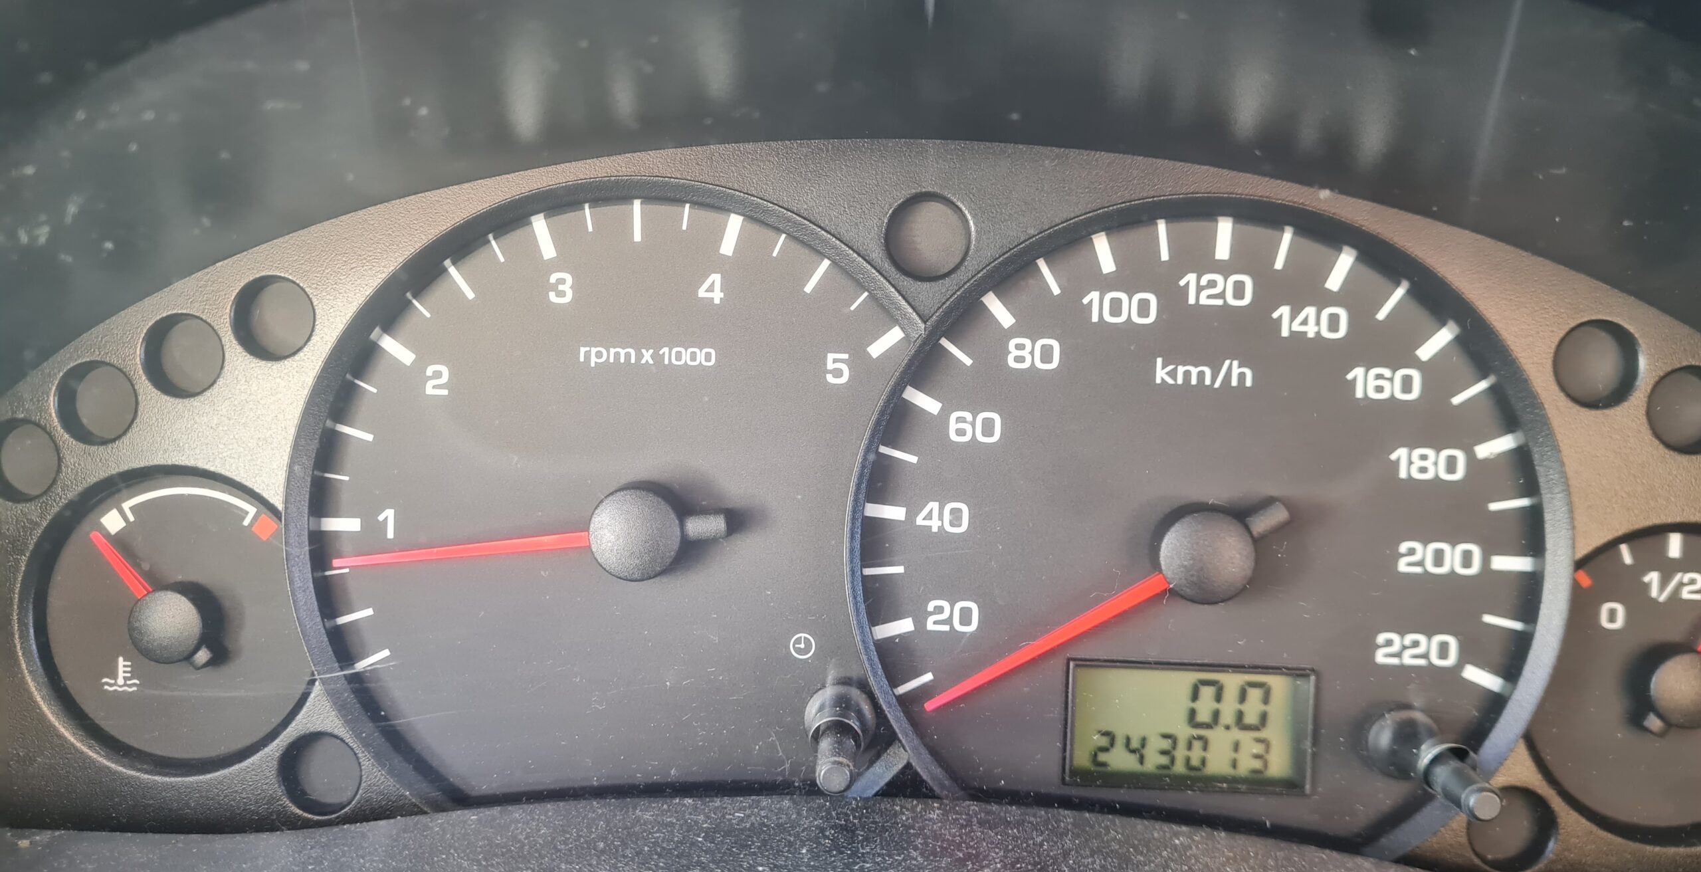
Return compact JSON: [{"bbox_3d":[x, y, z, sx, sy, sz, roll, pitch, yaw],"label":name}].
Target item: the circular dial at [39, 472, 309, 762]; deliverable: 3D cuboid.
[{"bbox_3d":[-0.114,0.031,0.215,0.046,0.048,0.012,3,4,1],"label":"circular dial"}]

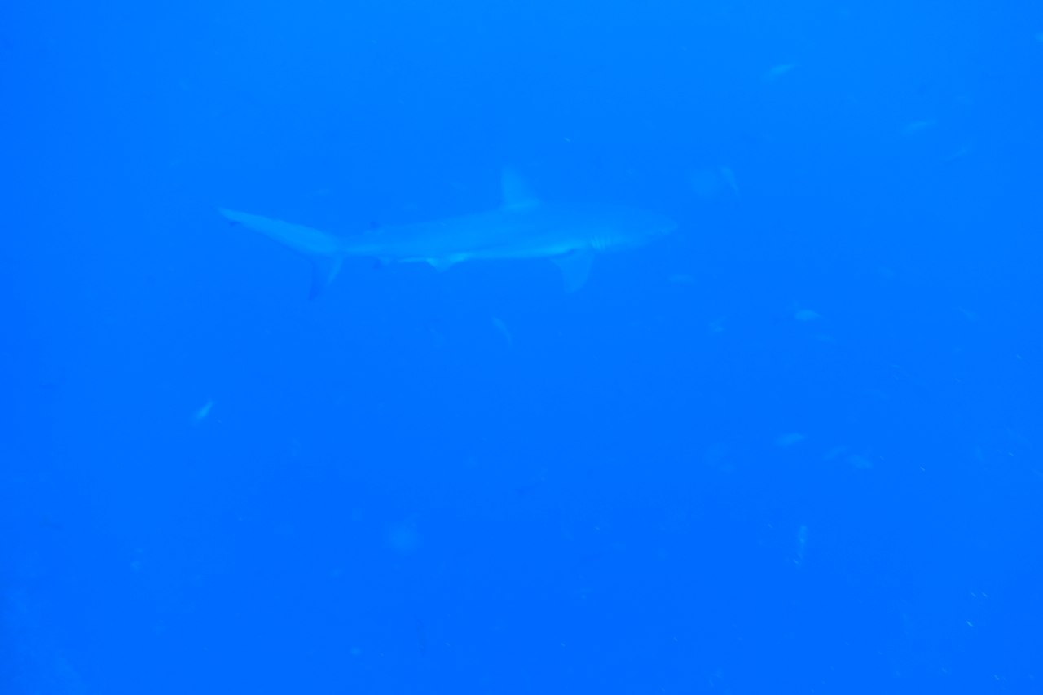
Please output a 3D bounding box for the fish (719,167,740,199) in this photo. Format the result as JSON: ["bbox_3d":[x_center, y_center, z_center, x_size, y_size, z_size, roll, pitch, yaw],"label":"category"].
[{"bbox_3d":[1.112,-0.879,6.500,0.057,0.206,0.031,-35,-10,24],"label":"fish"}]

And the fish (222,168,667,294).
[{"bbox_3d":[-0.312,-0.491,5.200,1.950,0.530,0.620,-1,6,-7],"label":"fish"}]

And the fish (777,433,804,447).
[{"bbox_3d":[1.439,0.492,6.500,0.175,0.061,0.030,-12,5,6],"label":"fish"}]

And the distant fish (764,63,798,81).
[{"bbox_3d":[1.340,-1.431,6.300,0.209,0.055,0.031,-23,4,6],"label":"distant fish"}]

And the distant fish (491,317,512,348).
[{"bbox_3d":[-0.107,-0.083,6.500,0.048,0.202,0.030,-39,-6,17],"label":"distant fish"}]

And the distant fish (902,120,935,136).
[{"bbox_3d":[2.122,-1.175,6.500,0.197,0.052,0.030,-18,4,6],"label":"distant fish"}]

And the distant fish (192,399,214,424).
[{"bbox_3d":[-1.622,0.328,6.200,0.054,0.184,0.029,44,15,8],"label":"distant fish"}]

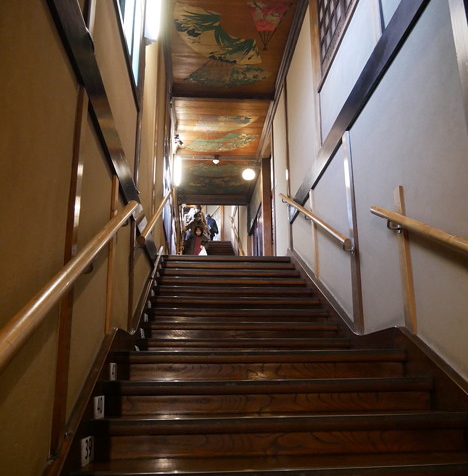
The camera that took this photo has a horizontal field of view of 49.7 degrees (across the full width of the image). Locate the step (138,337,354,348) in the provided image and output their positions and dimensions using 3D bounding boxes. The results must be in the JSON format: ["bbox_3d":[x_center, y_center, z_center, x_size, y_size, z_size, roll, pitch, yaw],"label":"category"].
[{"bbox_3d":[0.087,0.941,4.285,1.753,0.157,0.315,1,-15,-5],"label":"step"}]

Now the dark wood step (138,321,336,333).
[{"bbox_3d":[0.061,0.869,4.618,1.753,0.157,0.315,1,-15,-5],"label":"dark wood step"}]

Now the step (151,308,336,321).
[{"bbox_3d":[0.035,0.796,4.950,1.753,0.157,0.315,1,-15,-5],"label":"step"}]

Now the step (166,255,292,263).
[{"bbox_3d":[-0.120,0.361,6.945,1.753,0.157,0.315,1,-15,-5],"label":"step"}]

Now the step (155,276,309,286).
[{"bbox_3d":[-0.043,0.579,5.948,1.753,0.157,0.315,1,-15,-5],"label":"step"}]

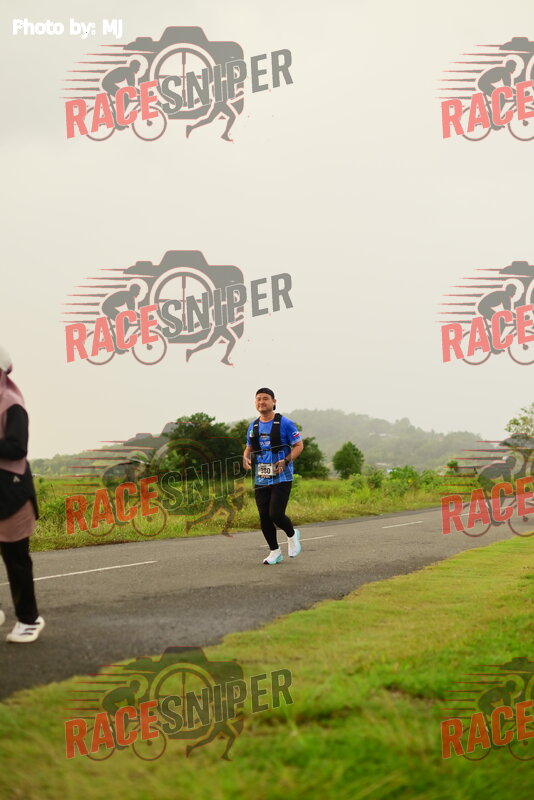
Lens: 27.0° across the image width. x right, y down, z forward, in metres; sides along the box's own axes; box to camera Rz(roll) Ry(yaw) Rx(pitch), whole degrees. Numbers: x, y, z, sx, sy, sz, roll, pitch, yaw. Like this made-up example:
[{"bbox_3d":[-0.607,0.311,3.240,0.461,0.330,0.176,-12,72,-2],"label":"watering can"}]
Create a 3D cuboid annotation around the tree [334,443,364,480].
[{"bbox_3d":[6.450,4.830,88.000,2.530,3.010,2.530,0,-4,0],"label":"tree"}]

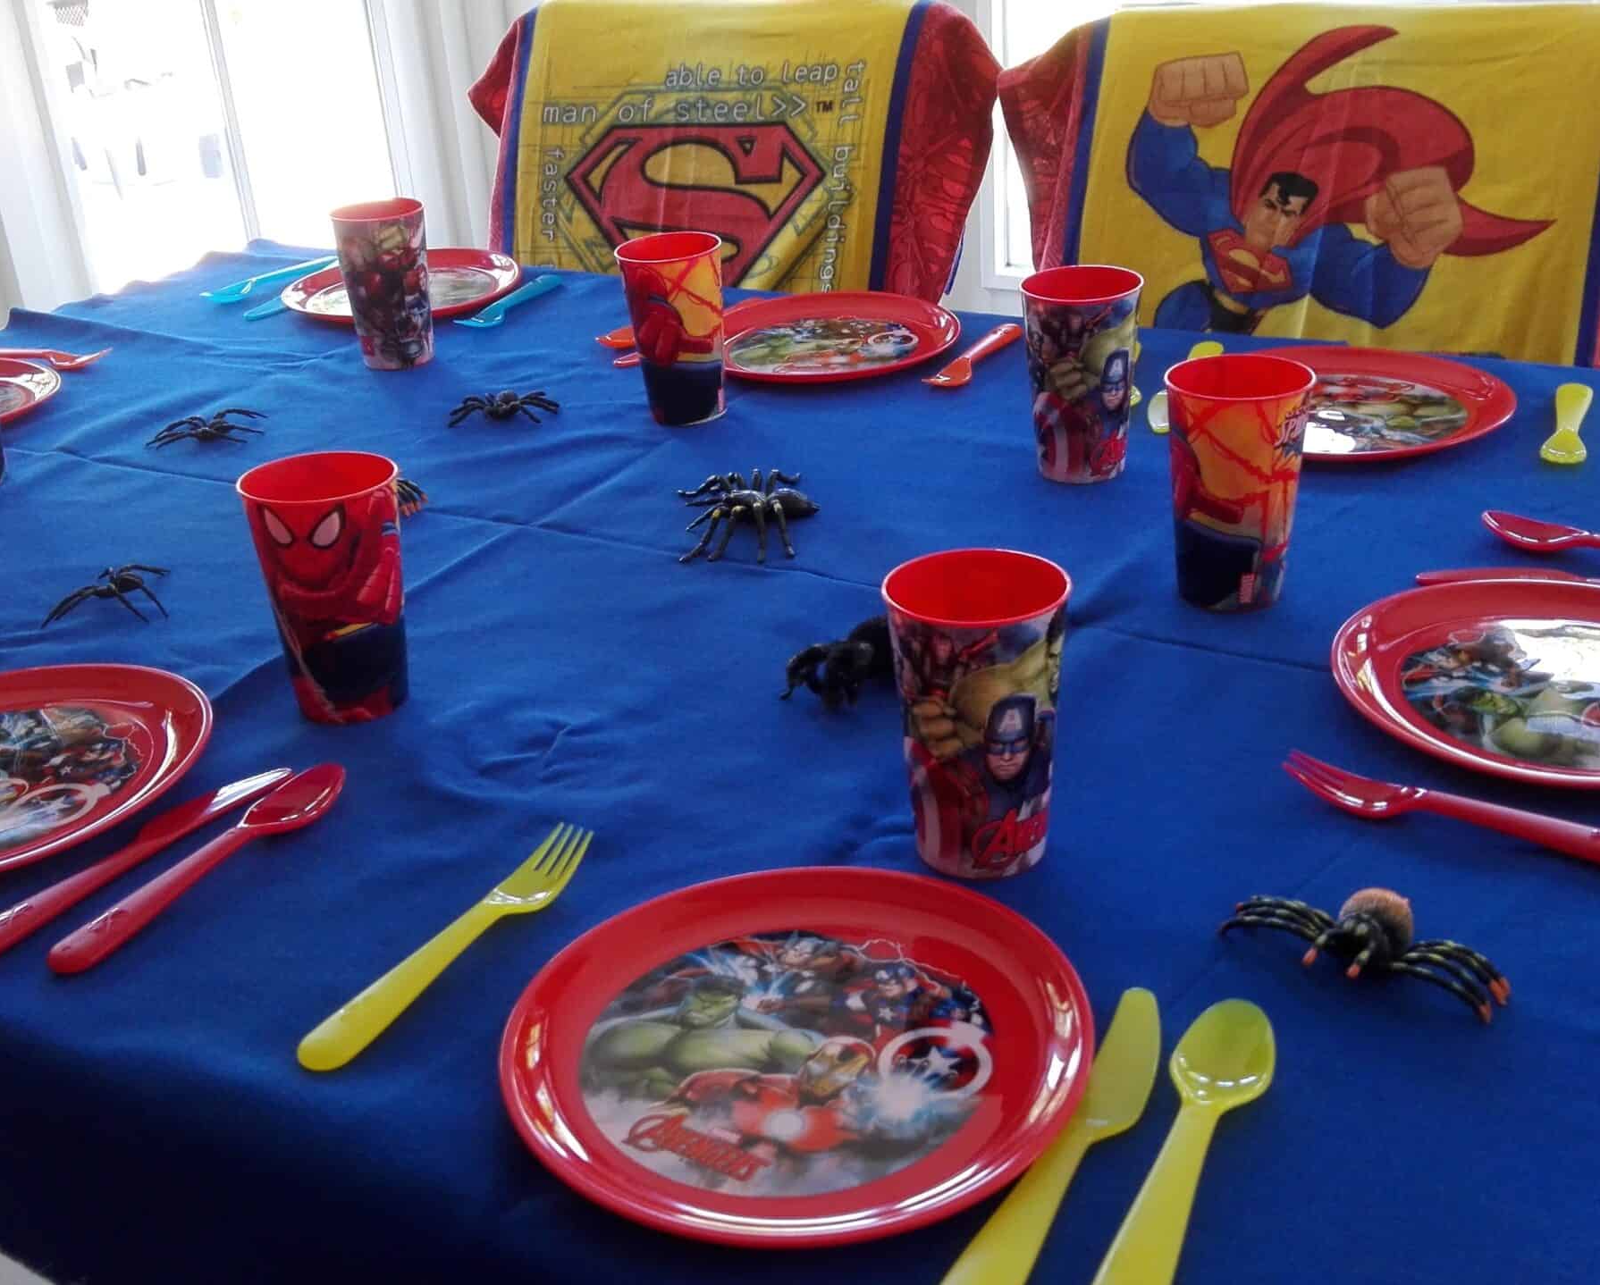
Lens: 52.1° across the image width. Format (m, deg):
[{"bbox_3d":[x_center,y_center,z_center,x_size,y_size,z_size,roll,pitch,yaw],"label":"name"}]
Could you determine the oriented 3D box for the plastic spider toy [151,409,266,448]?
[{"bbox_3d":[-0.440,-0.165,1.227,0.070,0.022,0.075,13,33,29],"label":"plastic spider toy"}]

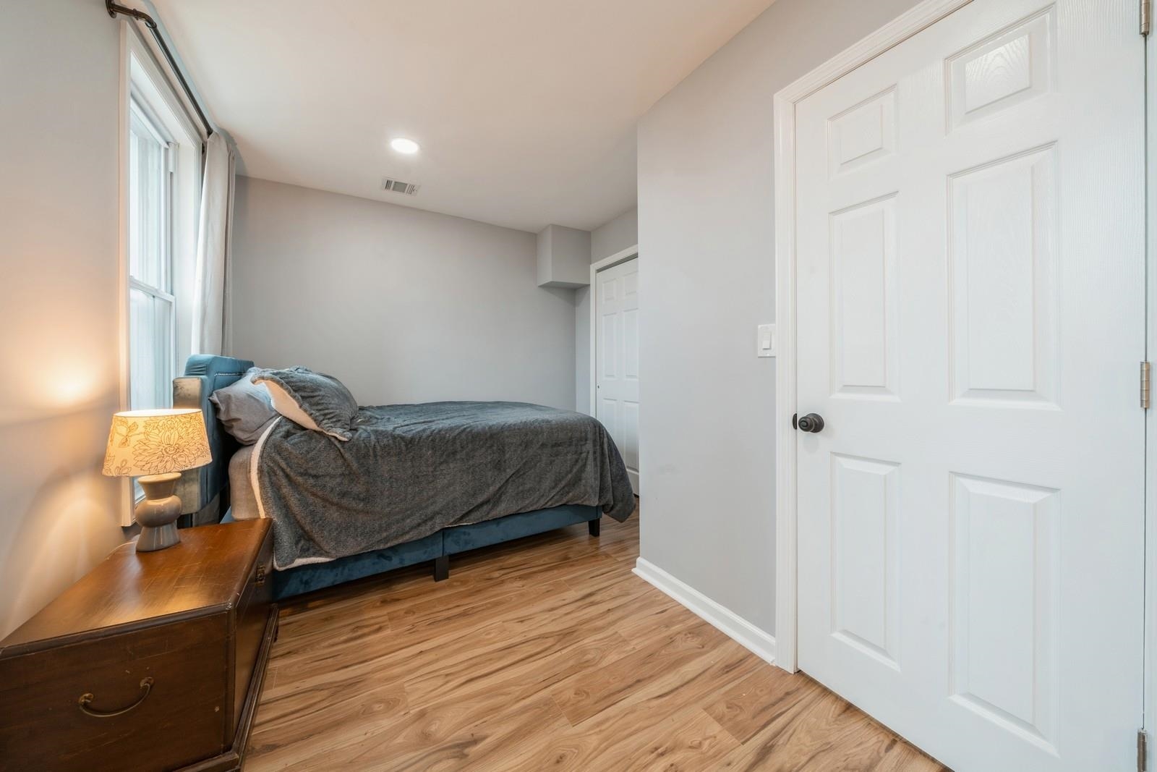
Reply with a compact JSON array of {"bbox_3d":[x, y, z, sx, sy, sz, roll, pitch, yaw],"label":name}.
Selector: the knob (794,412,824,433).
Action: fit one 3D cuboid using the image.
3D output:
[{"bbox_3d":[0.792,0.131,1.322,0.066,0.068,0.068,-1,2,-32],"label":"knob"}]

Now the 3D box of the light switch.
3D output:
[{"bbox_3d":[0.723,-0.173,1.486,0.011,0.120,0.072,-1,2,-32],"label":"light switch"}]

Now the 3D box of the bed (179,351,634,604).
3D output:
[{"bbox_3d":[-1.025,0.406,2.631,2.115,1.155,1.480,-1,2,-32],"label":"bed"}]

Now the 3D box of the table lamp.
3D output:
[{"bbox_3d":[-1.401,0.311,1.292,0.248,0.440,0.248,-1,2,-32],"label":"table lamp"}]

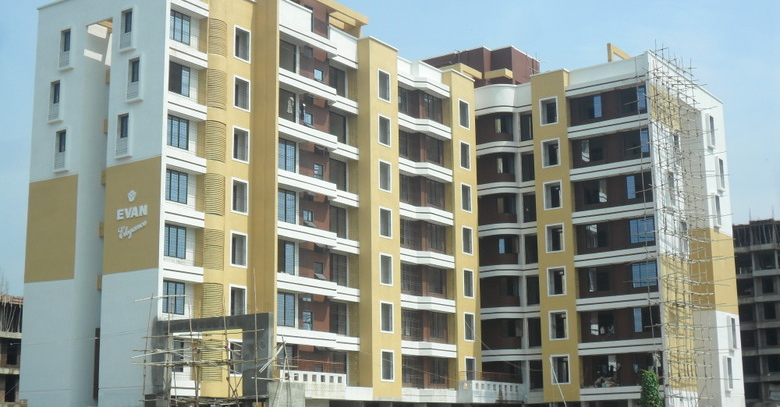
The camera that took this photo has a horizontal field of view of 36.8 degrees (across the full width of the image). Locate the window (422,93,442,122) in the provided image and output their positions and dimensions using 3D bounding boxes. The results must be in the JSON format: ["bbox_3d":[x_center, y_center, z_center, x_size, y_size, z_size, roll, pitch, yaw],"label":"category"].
[{"bbox_3d":[2.913,-6.429,79.572,0.180,1.680,2.050,-8,-14,34],"label":"window"}]

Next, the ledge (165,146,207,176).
[{"bbox_3d":[-11.004,-2.187,61.932,0.730,0.800,3.000,-8,-14,34],"label":"ledge"}]

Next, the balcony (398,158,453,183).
[{"bbox_3d":[2.137,-2.160,77.904,1.300,0.880,5.550,-8,-14,34],"label":"balcony"}]

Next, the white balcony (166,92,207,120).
[{"bbox_3d":[-11.044,-5.078,62.784,0.670,0.837,2.955,-8,-14,34],"label":"white balcony"}]

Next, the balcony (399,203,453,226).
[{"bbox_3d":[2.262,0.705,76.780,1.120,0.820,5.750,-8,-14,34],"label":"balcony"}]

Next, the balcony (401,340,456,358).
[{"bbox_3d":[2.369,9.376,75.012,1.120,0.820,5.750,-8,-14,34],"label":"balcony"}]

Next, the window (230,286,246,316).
[{"bbox_3d":[-8.261,5.473,63.491,0.200,1.700,1.240,-8,-14,34],"label":"window"}]

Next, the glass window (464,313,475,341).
[{"bbox_3d":[5.290,8.298,78.488,0.200,1.710,1.240,-8,-14,34],"label":"glass window"}]

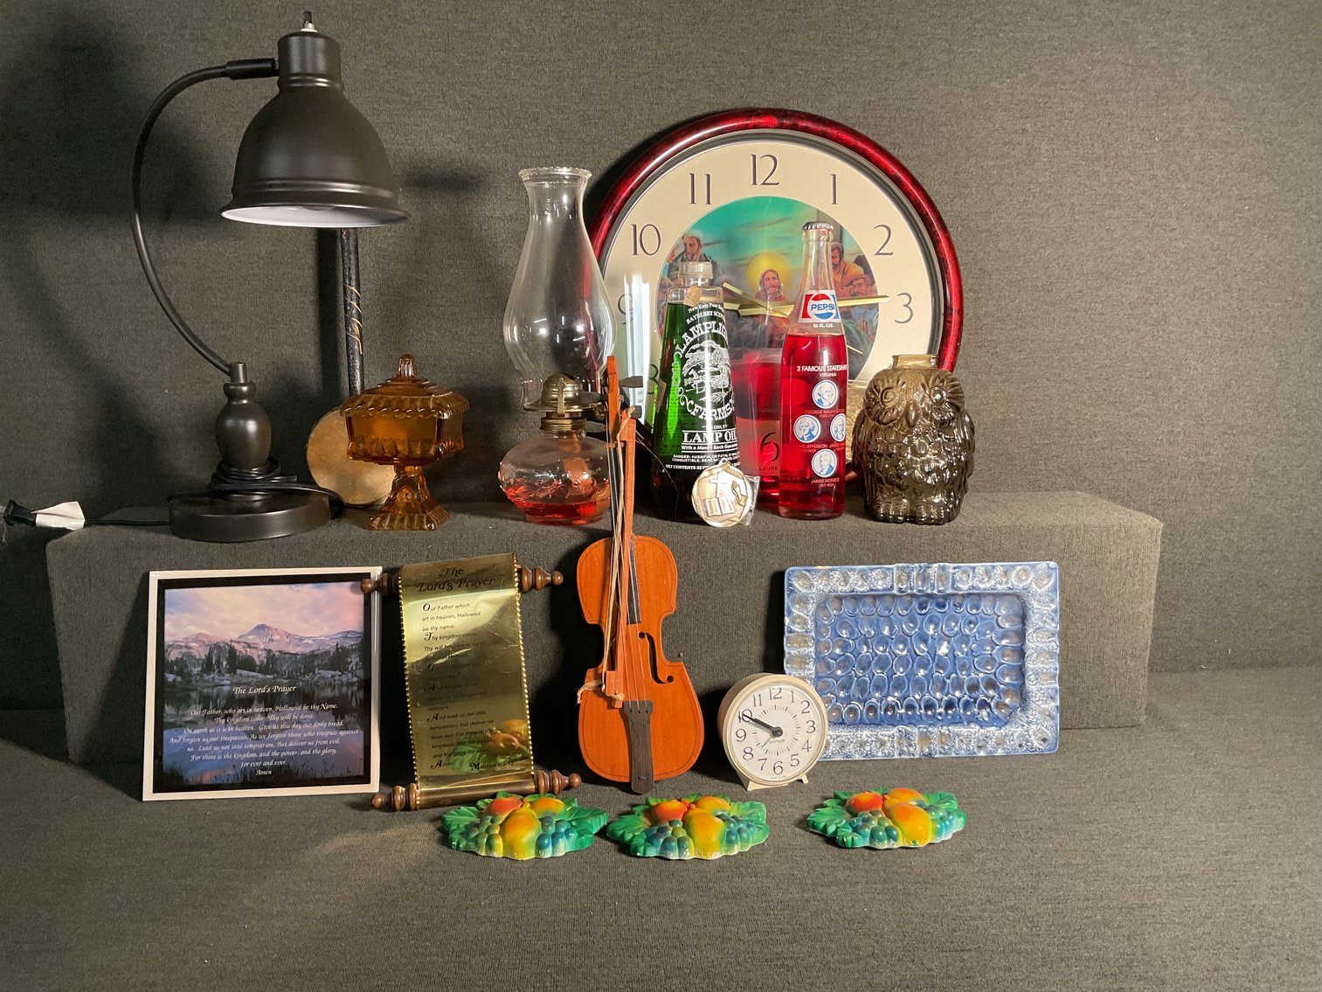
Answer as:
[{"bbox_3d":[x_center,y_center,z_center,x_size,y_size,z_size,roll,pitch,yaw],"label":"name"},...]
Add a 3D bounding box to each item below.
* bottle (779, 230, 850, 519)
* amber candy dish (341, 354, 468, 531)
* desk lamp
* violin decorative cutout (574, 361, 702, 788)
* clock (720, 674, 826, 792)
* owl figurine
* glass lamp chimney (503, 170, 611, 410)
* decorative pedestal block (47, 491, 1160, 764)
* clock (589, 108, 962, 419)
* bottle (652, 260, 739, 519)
[{"bbox_3d":[0.152,-0.123,1.094,0.067,0.285,0.067,-3,11,-12],"label":"bottle"},{"bbox_3d":[-0.247,-0.053,1.072,0.103,0.161,0.103,0,10,0],"label":"amber candy dish"},{"bbox_3d":[-0.360,-0.202,1.032,0.249,0.470,0.180,-1,10,-4],"label":"desk lamp"},{"bbox_3d":[-0.033,0.064,1.008,0.113,0.395,0.045,-4,-8,-2],"label":"violin decorative cutout"},{"bbox_3d":[0.096,0.204,0.980,0.096,0.101,0.060,-3,1,-14],"label":"clock"},{"bbox_3d":[0.251,-0.058,1.093,0.116,0.157,0.100,1,11,6],"label":"owl figurine"},{"bbox_3d":[-0.098,-0.197,1.069,0.111,0.223,0.111,-1,10,-4],"label":"glass lamp chimney"},{"bbox_3d":[-0.042,0.121,1.138,1.035,0.209,0.179,-1,10,-4],"label":"decorative pedestal block"},{"bbox_3d":[0.113,-0.193,1.150,0.408,0.408,0.048,-1,3,-4],"label":"clock"},{"bbox_3d":[0.033,-0.107,1.114,0.085,0.249,0.085,0,10,0],"label":"bottle"}]

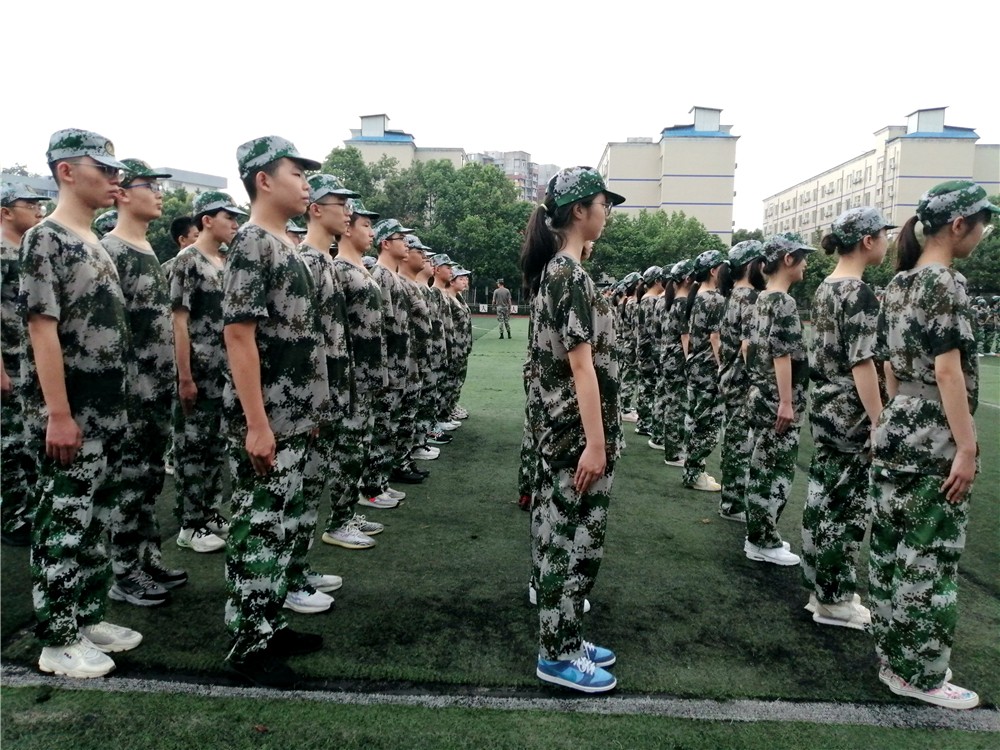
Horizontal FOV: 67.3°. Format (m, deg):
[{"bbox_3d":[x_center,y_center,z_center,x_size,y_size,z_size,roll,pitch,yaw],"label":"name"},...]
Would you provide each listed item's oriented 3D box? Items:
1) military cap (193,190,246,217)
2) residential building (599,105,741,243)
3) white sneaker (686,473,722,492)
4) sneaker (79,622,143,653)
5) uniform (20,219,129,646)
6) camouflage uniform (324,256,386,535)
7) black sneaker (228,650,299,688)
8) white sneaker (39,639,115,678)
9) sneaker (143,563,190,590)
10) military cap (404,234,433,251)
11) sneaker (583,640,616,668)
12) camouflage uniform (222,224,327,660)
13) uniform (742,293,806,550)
[{"bbox_3d":[-1.366,-0.841,3.679,0.265,0.130,0.185,2,6,4],"label":"military cap"},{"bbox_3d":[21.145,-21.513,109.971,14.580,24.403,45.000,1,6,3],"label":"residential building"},{"bbox_3d":[1.424,0.751,5.256,0.256,0.105,0.097,3,6,15],"label":"white sneaker"},{"bbox_3d":[-1.426,0.921,2.710,0.290,0.120,0.110,1,5,-3],"label":"sneaker"},{"bbox_3d":[-1.442,0.195,2.552,0.330,1.472,0.480,1,5,3],"label":"uniform"},{"bbox_3d":[-0.760,0.109,3.921,0.320,1.462,0.470,2,5,6],"label":"camouflage uniform"},{"bbox_3d":[-0.779,0.954,2.514,0.285,0.115,0.108,3,6,22],"label":"black sneaker"},{"bbox_3d":[-1.422,0.940,2.528,0.277,0.115,0.105,3,6,16],"label":"white sneaker"},{"bbox_3d":[-1.513,0.864,3.267,0.285,0.115,0.105,0,6,-11],"label":"sneaker"},{"bbox_3d":[-0.597,-0.918,5.245,0.265,0.135,0.175,-3,5,5],"label":"military cap"},{"bbox_3d":[0.282,0.974,2.674,0.270,0.110,0.100,1,6,-9],"label":"sneaker"},{"bbox_3d":[-0.762,0.240,2.538,0.320,1.470,0.470,2,6,3],"label":"camouflage uniform"},{"bbox_3d":[1.341,0.220,3.687,0.275,1.265,0.430,1,6,3],"label":"uniform"}]

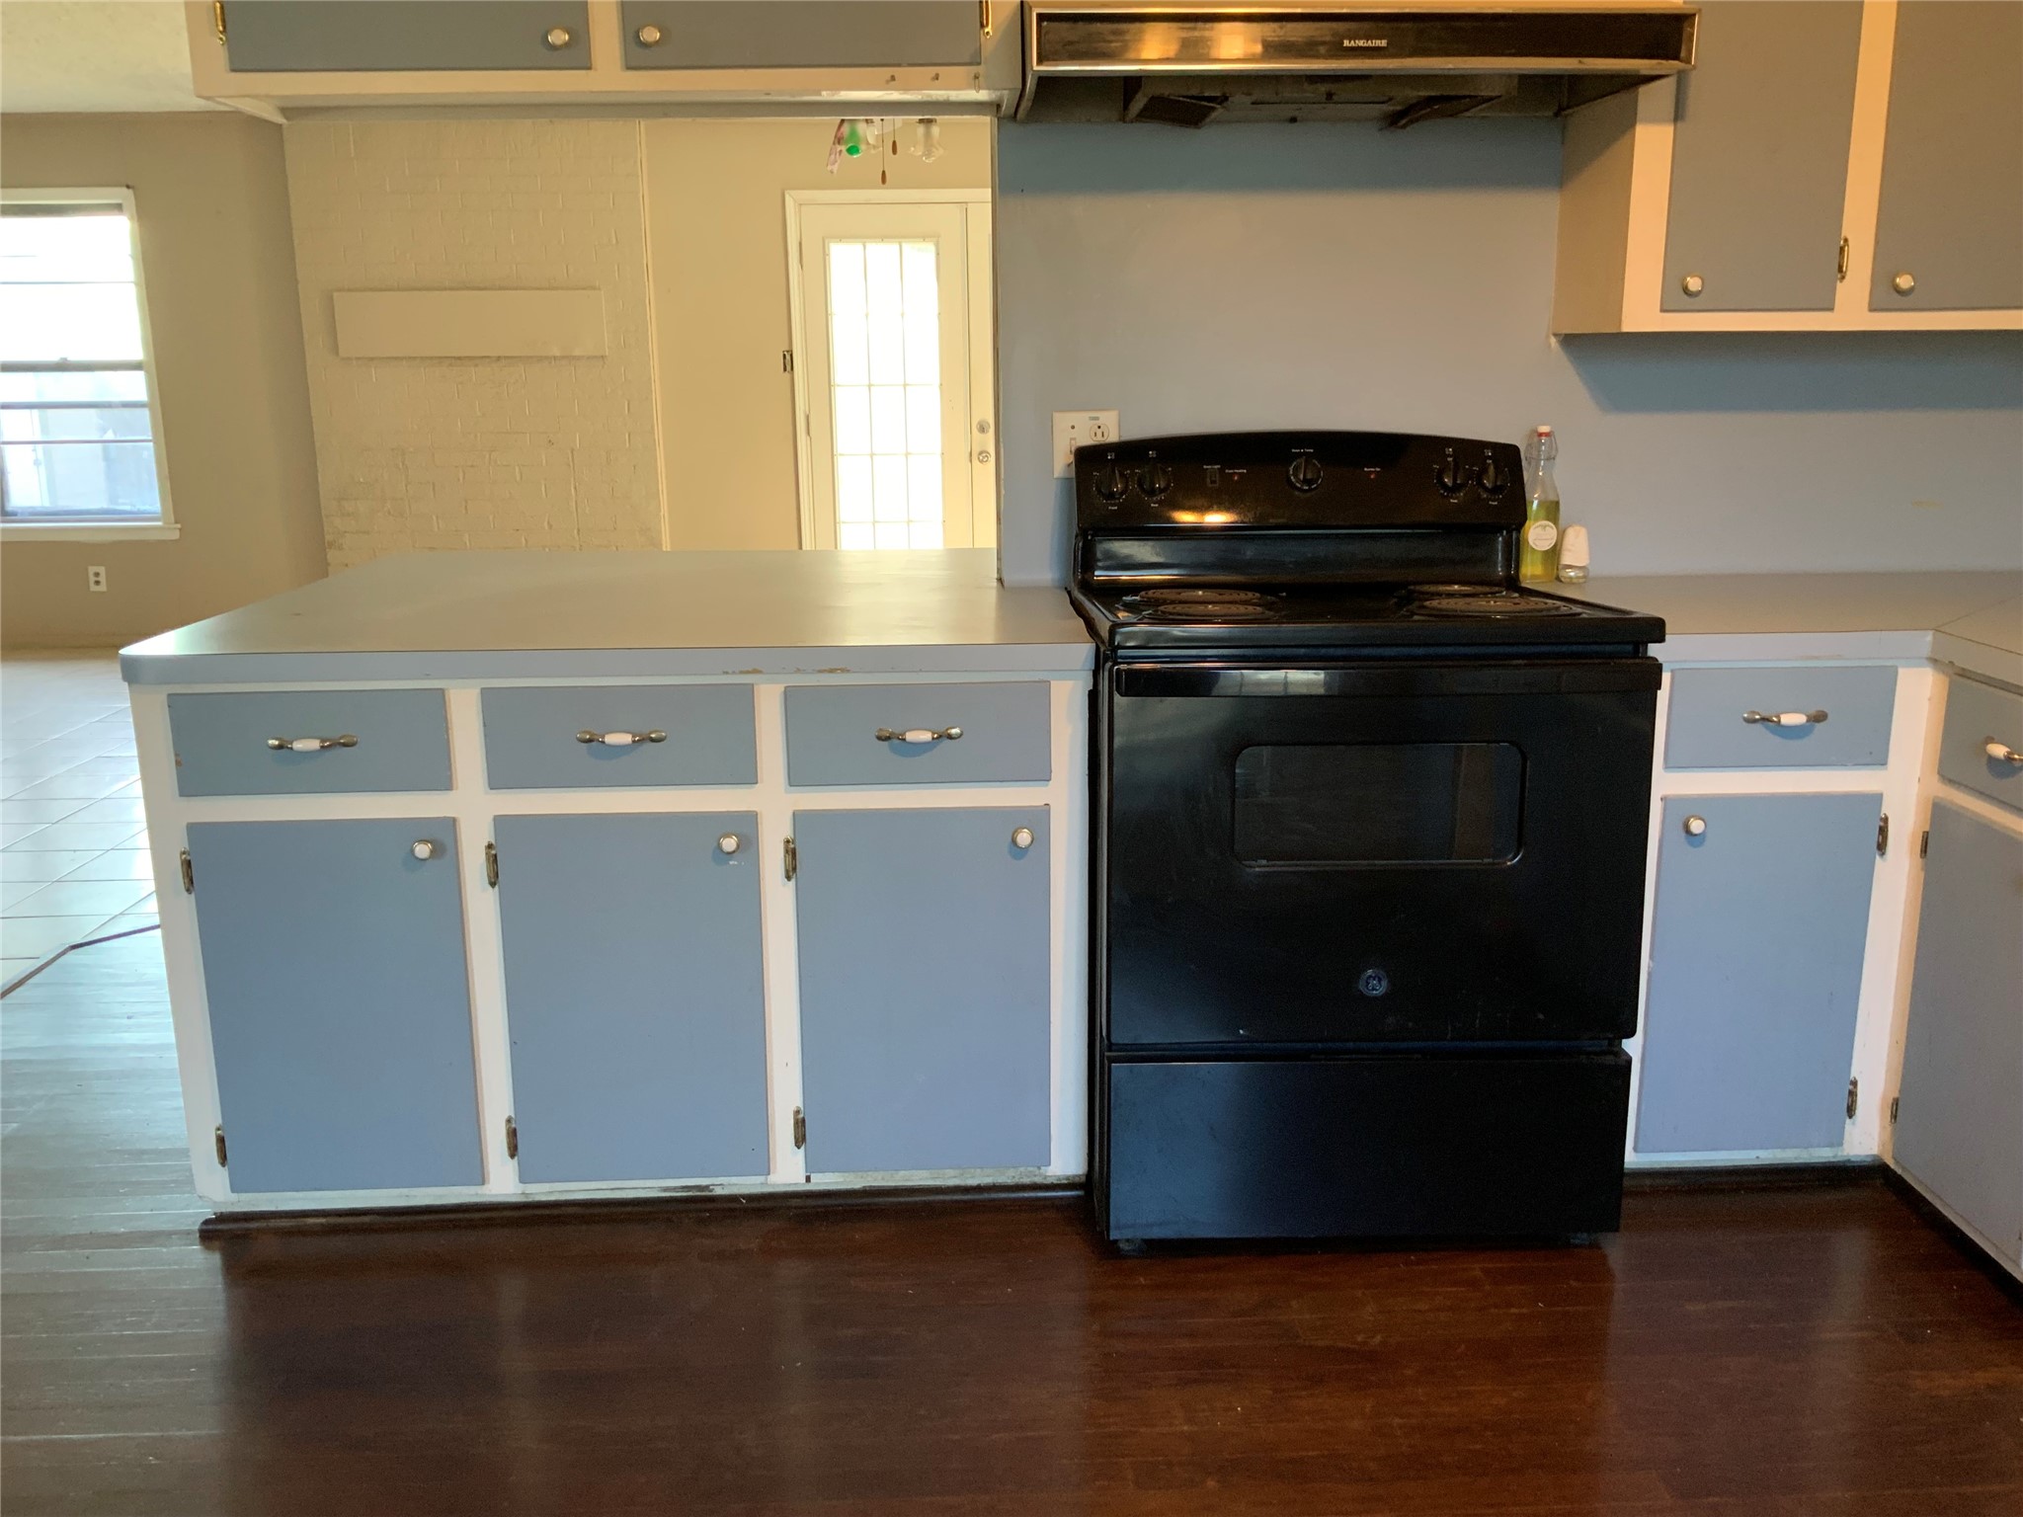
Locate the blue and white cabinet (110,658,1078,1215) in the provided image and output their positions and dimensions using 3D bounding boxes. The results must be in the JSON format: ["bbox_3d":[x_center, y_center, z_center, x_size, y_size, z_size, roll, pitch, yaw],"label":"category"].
[{"bbox_3d":[-0.580,0.209,2.852,1.362,0.820,0.680,-1,13,-3],"label":"blue and white cabinet"}]

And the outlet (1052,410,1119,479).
[{"bbox_3d":[0.132,-0.555,2.994,0.118,0.117,0.012,-1,13,-3],"label":"outlet"}]

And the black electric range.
[{"bbox_3d":[0.501,0.084,2.673,0.760,1.161,0.720,-1,13,-1],"label":"black electric range"}]

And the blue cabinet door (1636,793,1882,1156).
[{"bbox_3d":[1.149,0.336,2.618,0.339,0.580,0.027,-1,13,-3],"label":"blue cabinet door"}]

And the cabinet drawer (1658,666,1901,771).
[{"bbox_3d":[1.145,-0.061,2.527,0.343,0.150,0.027,-1,13,-3],"label":"cabinet drawer"}]

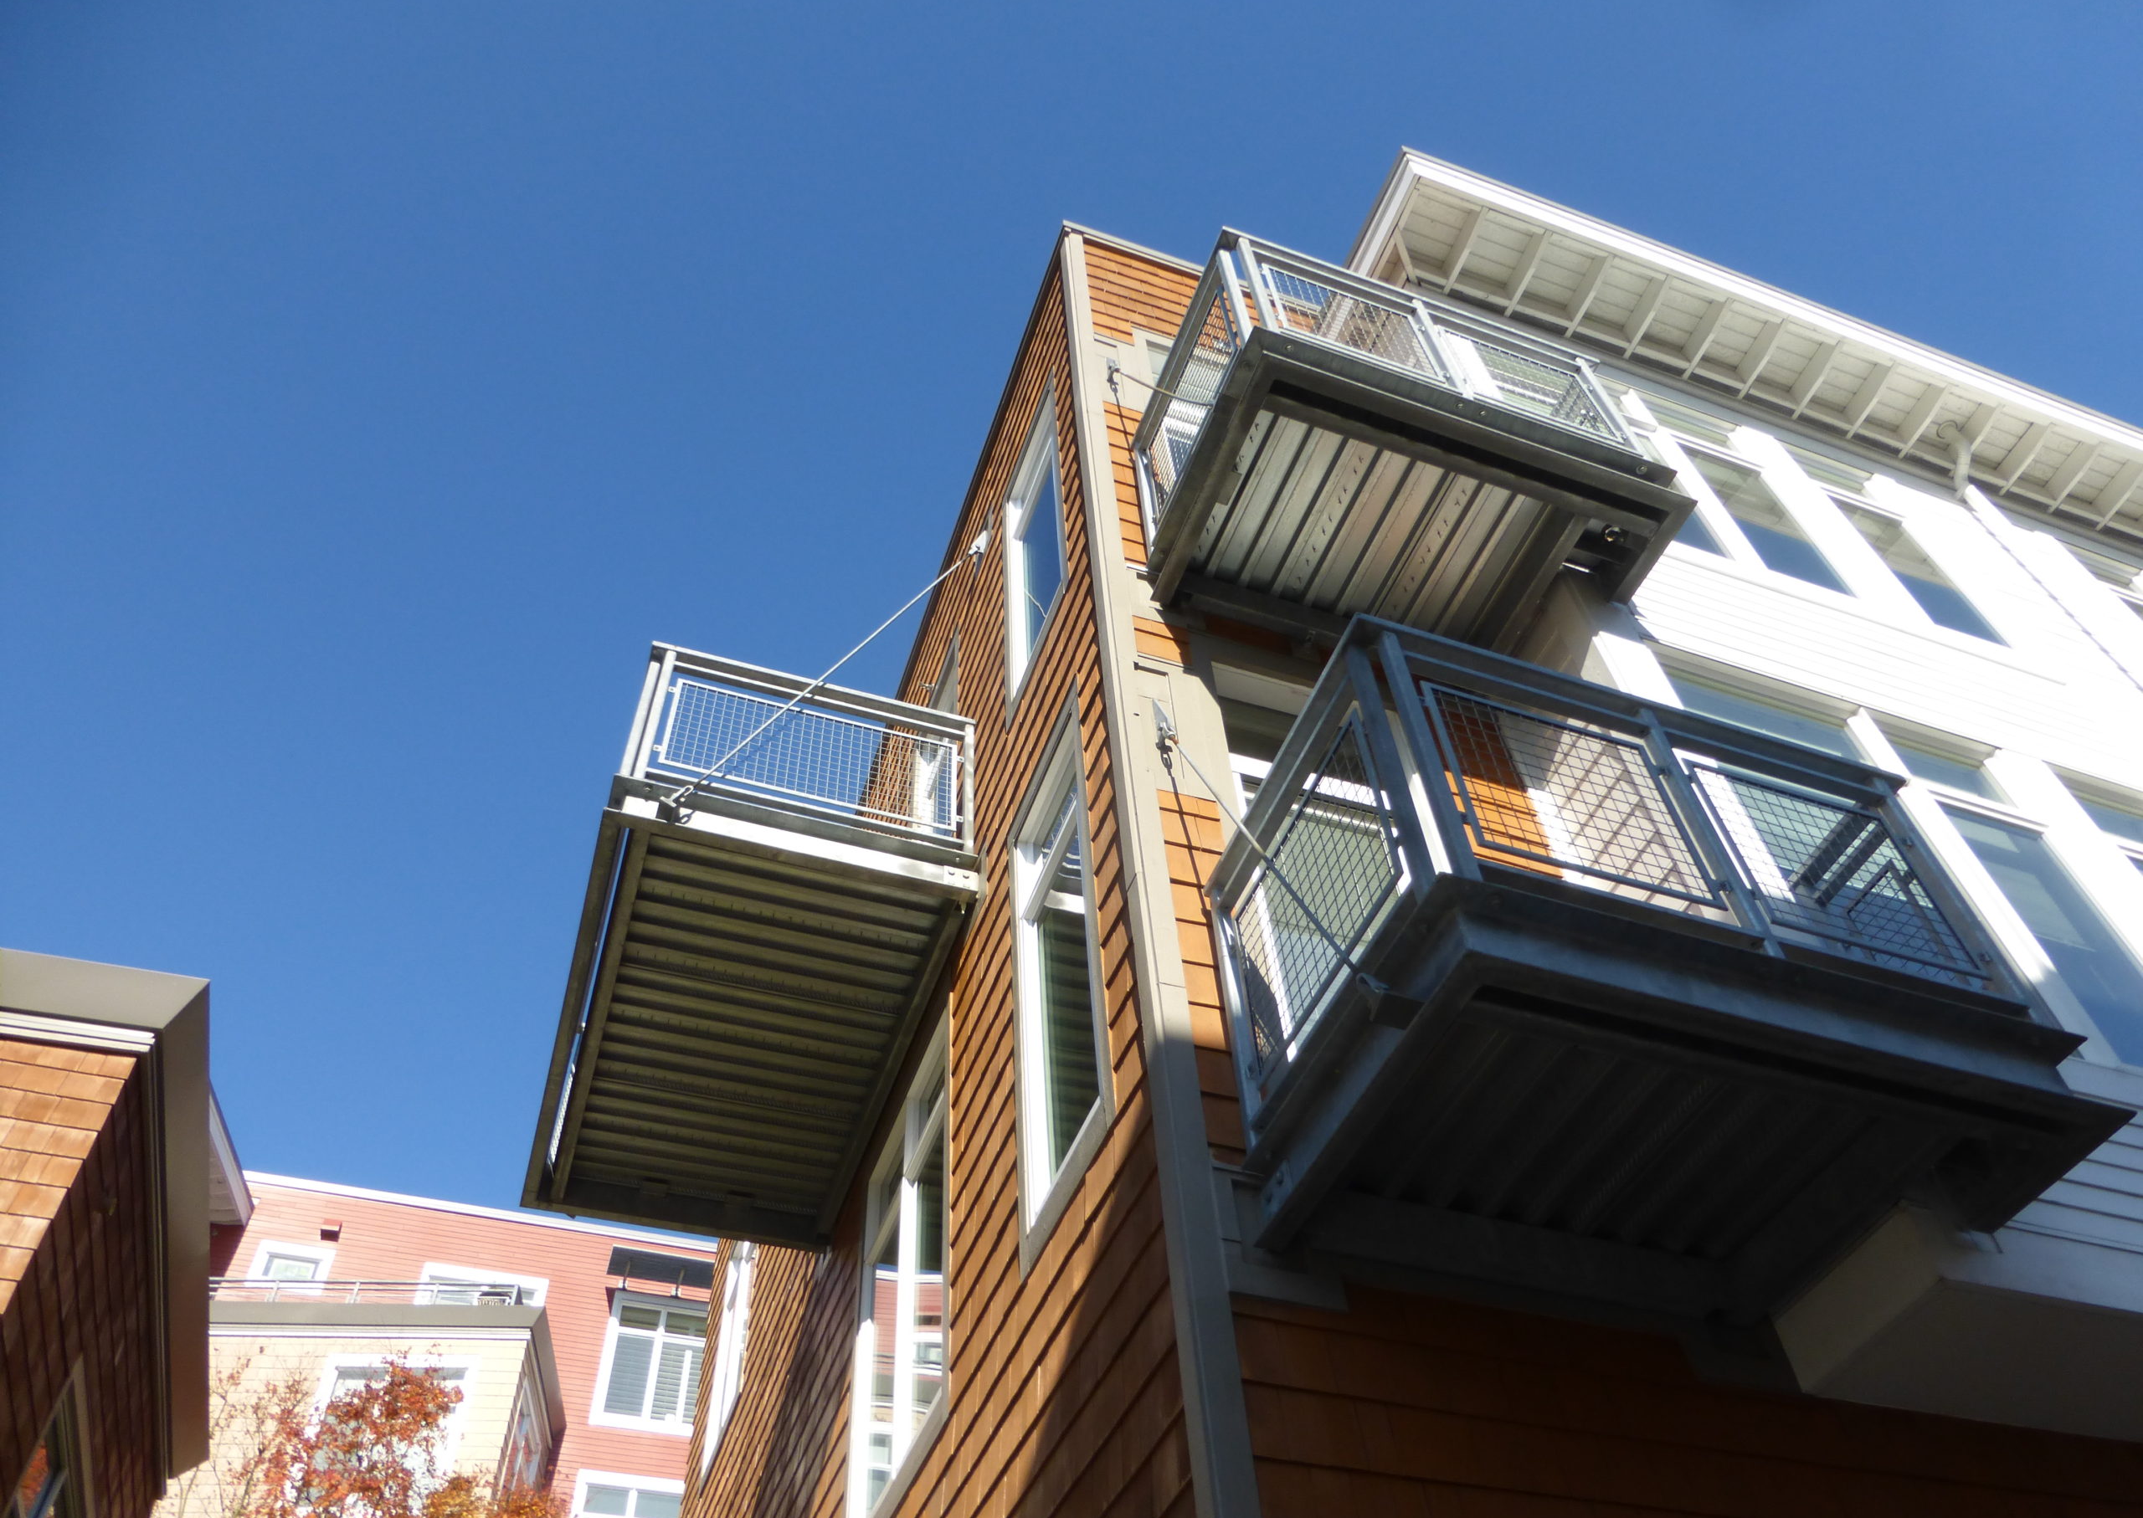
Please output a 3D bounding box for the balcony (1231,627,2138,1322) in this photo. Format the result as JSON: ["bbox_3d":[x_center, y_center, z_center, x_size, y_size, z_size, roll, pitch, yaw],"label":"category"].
[{"bbox_3d":[1.545,0.664,4.314,1.924,1.331,1.162,14,-53,-14],"label":"balcony"}]

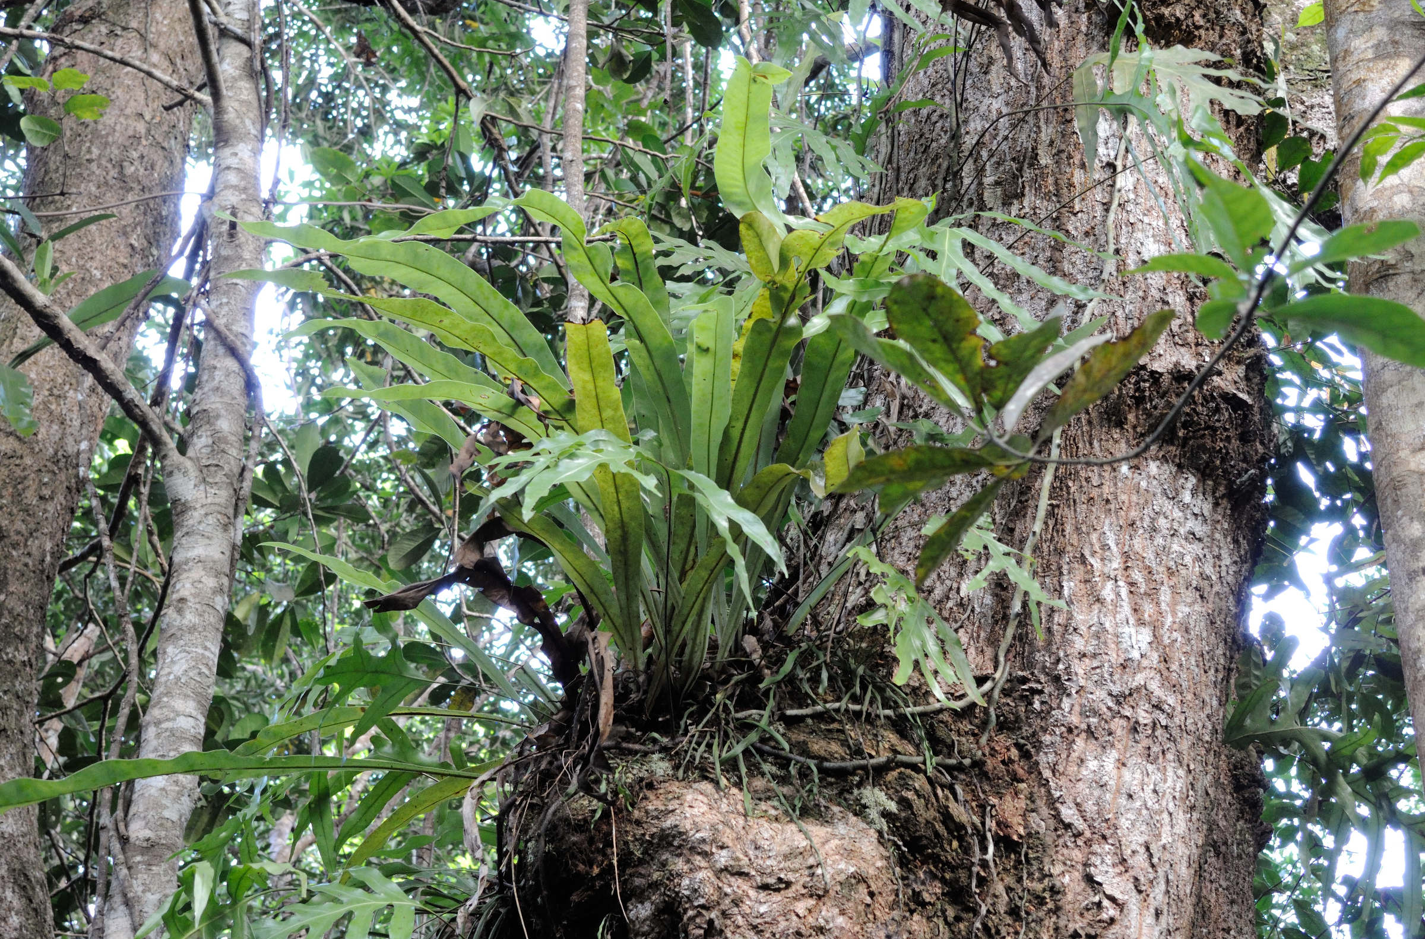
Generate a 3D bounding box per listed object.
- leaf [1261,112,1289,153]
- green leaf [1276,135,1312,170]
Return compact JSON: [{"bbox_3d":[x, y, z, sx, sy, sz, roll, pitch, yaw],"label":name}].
[{"bbox_3d":[0.975,-0.586,4.700,0.048,0.073,0.040,-5,-22,13],"label":"leaf"},{"bbox_3d":[1.006,-0.548,4.700,0.062,0.062,0.040,-5,-22,14],"label":"green leaf"}]

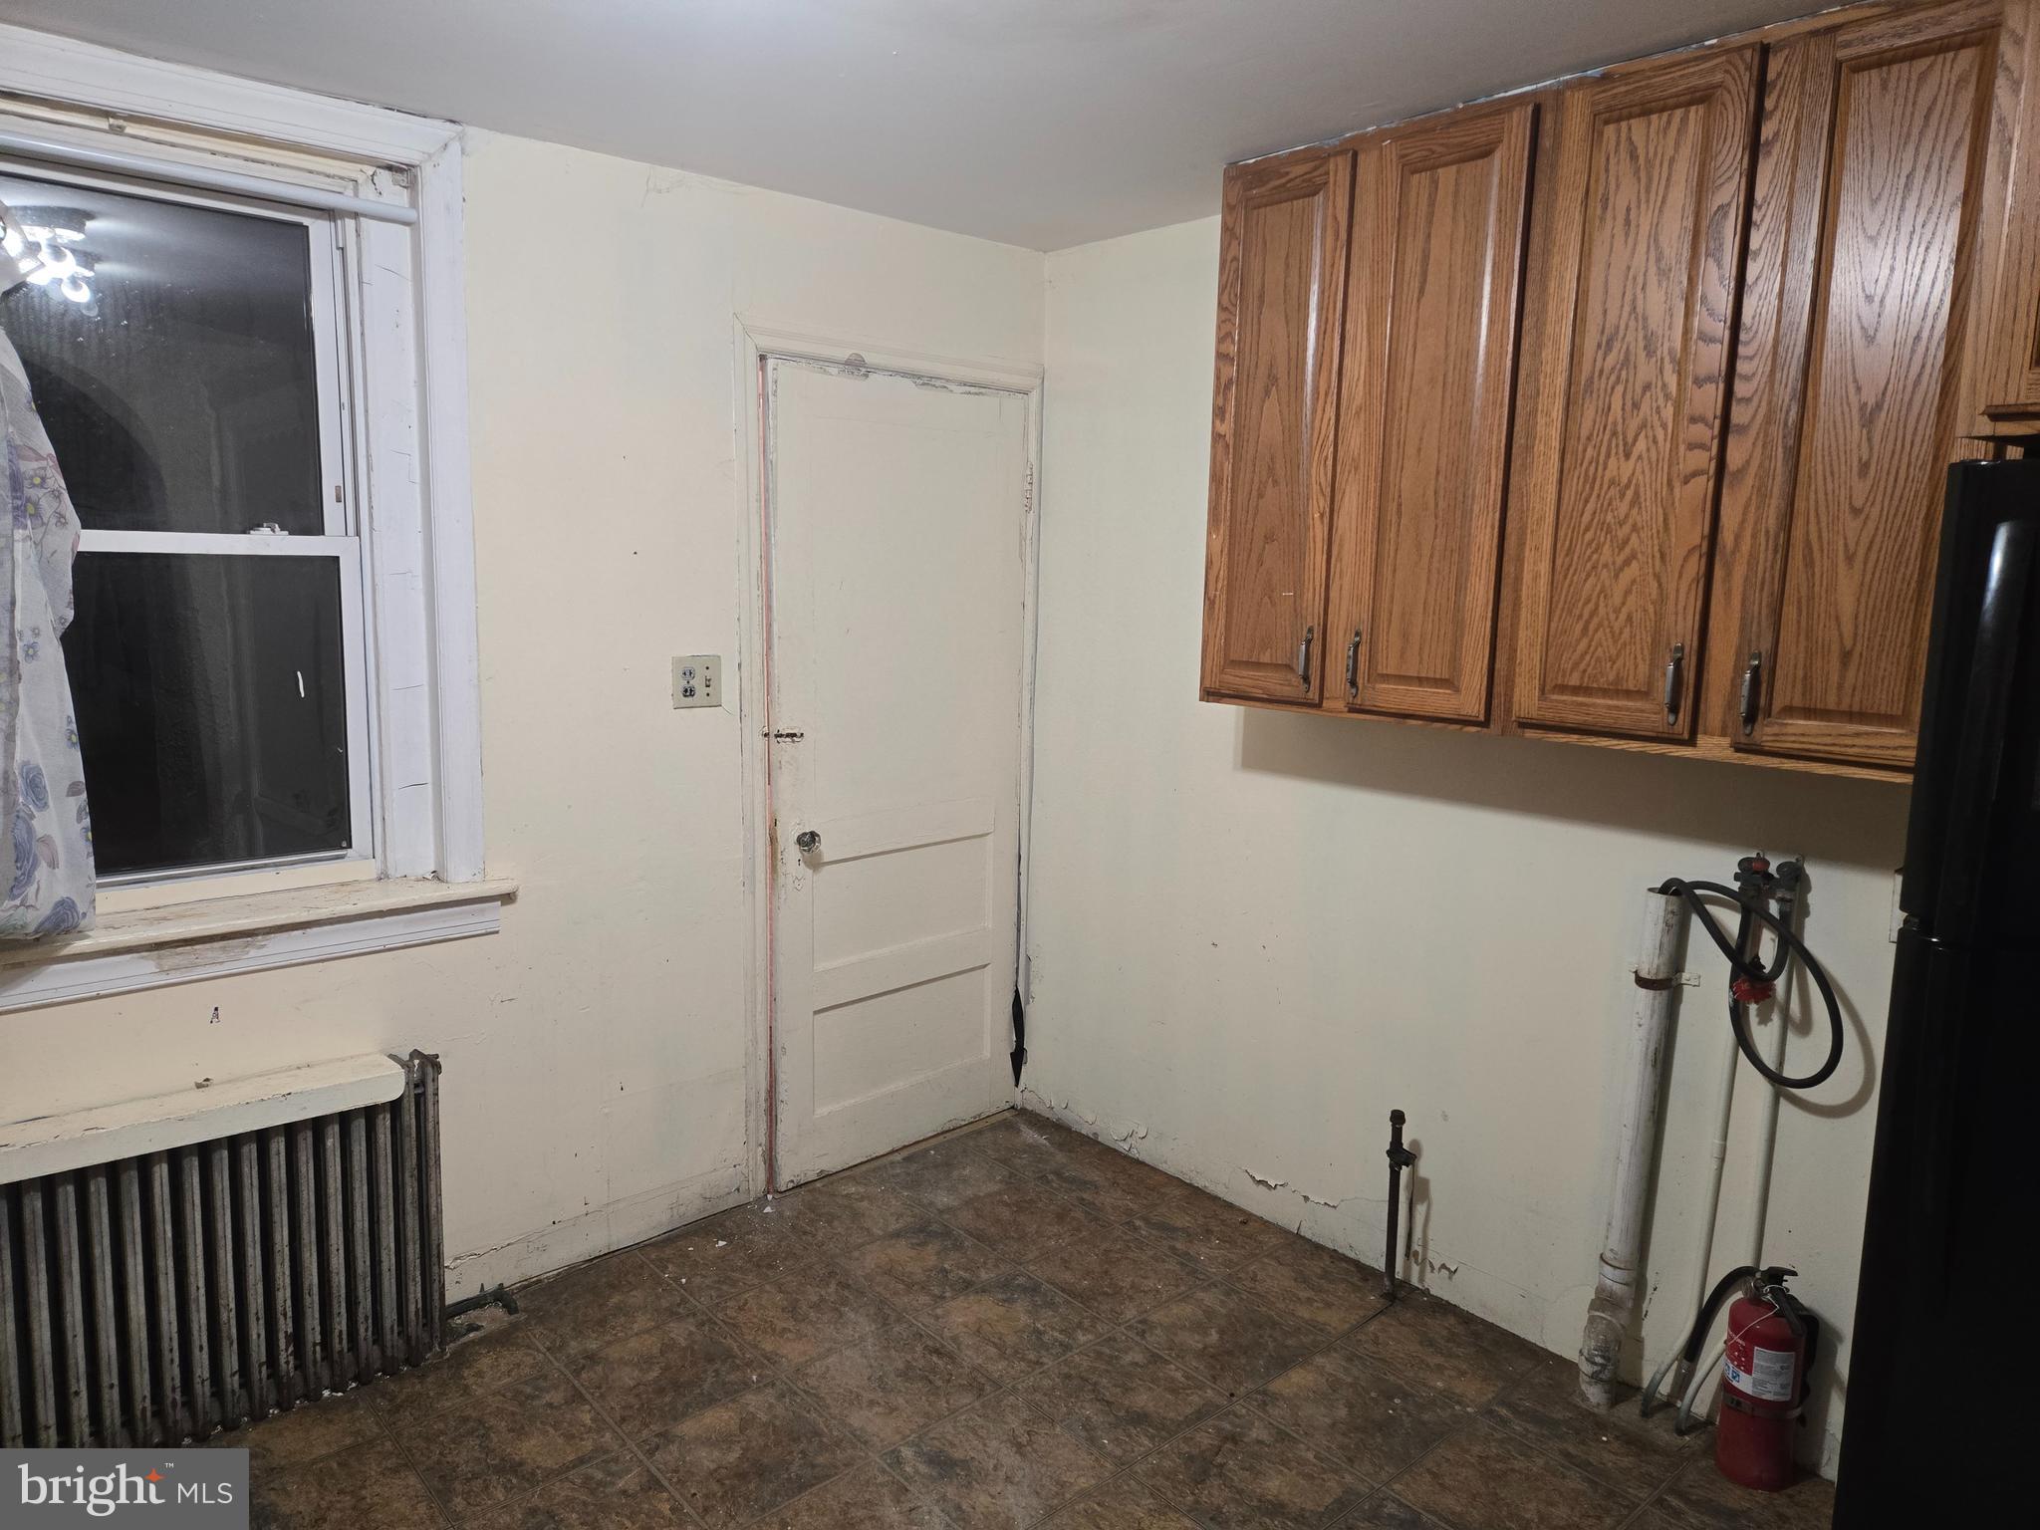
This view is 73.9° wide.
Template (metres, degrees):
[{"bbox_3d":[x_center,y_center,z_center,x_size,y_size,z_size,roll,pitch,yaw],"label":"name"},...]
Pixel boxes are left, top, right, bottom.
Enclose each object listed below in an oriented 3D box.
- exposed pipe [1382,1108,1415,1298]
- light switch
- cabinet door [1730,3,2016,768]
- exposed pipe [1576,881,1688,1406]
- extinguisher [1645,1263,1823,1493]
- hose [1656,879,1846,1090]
[{"bbox_3d":[0.815,0.954,2.935,0.048,0.430,0.048,-7,12,-42],"label":"exposed pipe"},{"bbox_3d":[-0.725,-0.186,3.047,0.118,0.115,0.013,-7,12,-42],"label":"light switch"},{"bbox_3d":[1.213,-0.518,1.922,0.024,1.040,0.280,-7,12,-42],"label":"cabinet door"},{"bbox_3d":[1.152,0.735,2.549,0.115,1.010,0.092,-7,12,-42],"label":"exposed pipe"},{"bbox_3d":[1.289,1.067,2.411,0.215,0.394,0.130,4,9,15],"label":"extinguisher"},{"bbox_3d":[1.254,0.383,2.356,0.130,0.310,0.335,-7,12,-42],"label":"hose"}]

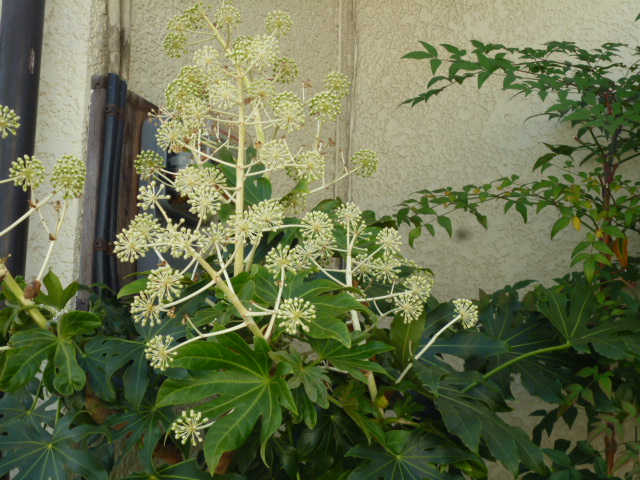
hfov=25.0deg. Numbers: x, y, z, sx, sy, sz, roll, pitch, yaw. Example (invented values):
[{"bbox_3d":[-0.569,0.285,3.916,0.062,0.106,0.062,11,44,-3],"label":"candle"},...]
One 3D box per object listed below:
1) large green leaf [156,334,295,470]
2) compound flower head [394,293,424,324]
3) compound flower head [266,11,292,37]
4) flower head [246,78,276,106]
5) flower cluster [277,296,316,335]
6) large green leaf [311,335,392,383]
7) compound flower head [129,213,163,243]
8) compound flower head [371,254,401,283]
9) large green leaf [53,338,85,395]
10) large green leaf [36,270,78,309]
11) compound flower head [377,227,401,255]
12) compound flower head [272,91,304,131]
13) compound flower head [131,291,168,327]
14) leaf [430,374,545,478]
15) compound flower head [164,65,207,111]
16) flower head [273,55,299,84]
[{"bbox_3d":[-0.123,0.212,1.880,0.180,0.172,0.120,2,-11,0],"label":"large green leaf"},{"bbox_3d":[0.123,0.095,1.990,0.041,0.044,0.041,2,-11,0],"label":"compound flower head"},{"bbox_3d":[-0.058,-0.309,2.060,0.037,0.037,0.036,2,-12,0],"label":"compound flower head"},{"bbox_3d":[-0.080,-0.201,1.960,0.041,0.038,0.039,3,-12,-3],"label":"flower head"},{"bbox_3d":[-0.032,0.099,1.890,0.050,0.050,0.047,2,-11,0],"label":"flower cluster"},{"bbox_3d":[0.043,0.162,1.970,0.112,0.059,0.075,2,-12,0],"label":"large green leaf"},{"bbox_3d":[-0.236,-0.017,1.950,0.045,0.042,0.042,2,-12,0],"label":"compound flower head"},{"bbox_3d":[0.091,0.040,2.000,0.041,0.040,0.039,2,-12,0],"label":"compound flower head"},{"bbox_3d":[-0.324,0.163,1.860,0.041,0.072,0.040,4,-12,-10],"label":"large green leaf"},{"bbox_3d":[-0.353,0.068,1.930,0.059,0.053,0.045,4,-12,-10],"label":"large green leaf"},{"bbox_3d":[0.097,0.001,2.020,0.036,0.039,0.036,2,-11,0],"label":"compound flower head"},{"bbox_3d":[-0.043,-0.176,1.960,0.043,0.054,0.043,2,-12,-1],"label":"compound flower head"},{"bbox_3d":[-0.227,0.091,1.920,0.051,0.048,0.047,2,-11,0],"label":"compound flower head"},{"bbox_3d":[0.236,0.260,2.030,0.161,0.132,0.090,2,-12,0],"label":"leaf"},{"bbox_3d":[-0.191,-0.218,2.060,0.063,0.066,0.061,2,-11,0],"label":"compound flower head"},{"bbox_3d":[-0.049,-0.239,2.030,0.037,0.039,0.037,3,-12,-2],"label":"flower head"}]

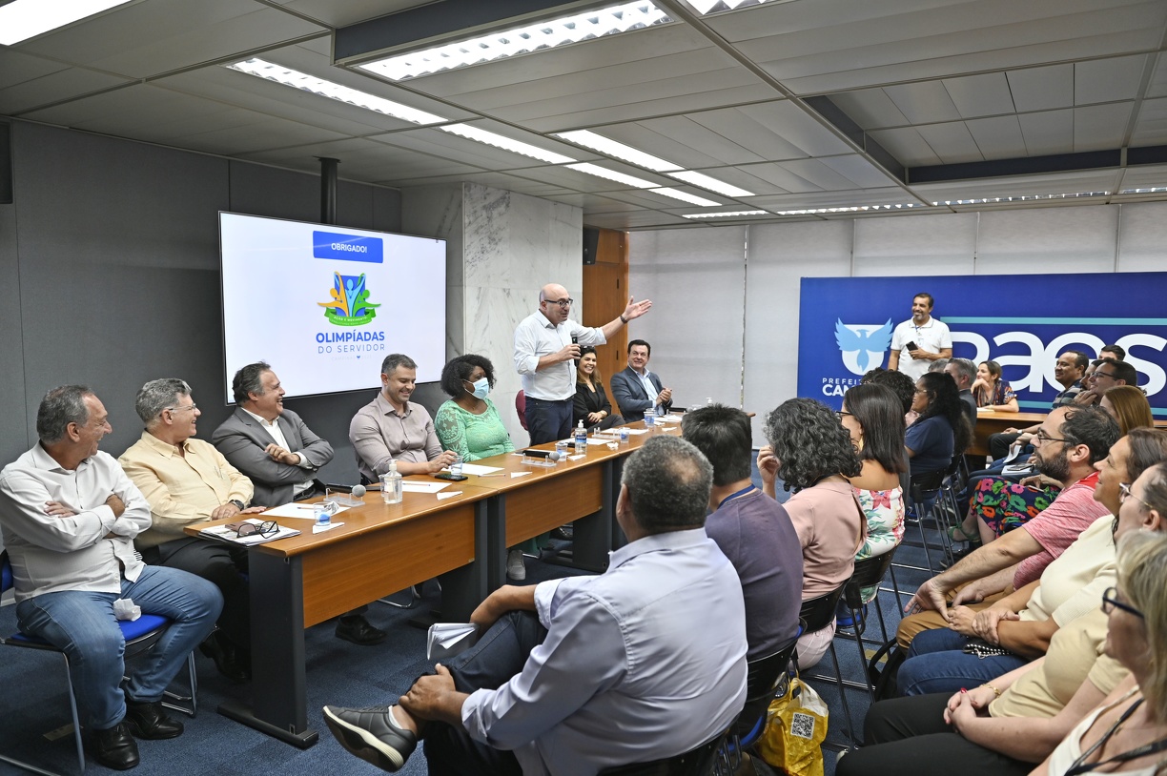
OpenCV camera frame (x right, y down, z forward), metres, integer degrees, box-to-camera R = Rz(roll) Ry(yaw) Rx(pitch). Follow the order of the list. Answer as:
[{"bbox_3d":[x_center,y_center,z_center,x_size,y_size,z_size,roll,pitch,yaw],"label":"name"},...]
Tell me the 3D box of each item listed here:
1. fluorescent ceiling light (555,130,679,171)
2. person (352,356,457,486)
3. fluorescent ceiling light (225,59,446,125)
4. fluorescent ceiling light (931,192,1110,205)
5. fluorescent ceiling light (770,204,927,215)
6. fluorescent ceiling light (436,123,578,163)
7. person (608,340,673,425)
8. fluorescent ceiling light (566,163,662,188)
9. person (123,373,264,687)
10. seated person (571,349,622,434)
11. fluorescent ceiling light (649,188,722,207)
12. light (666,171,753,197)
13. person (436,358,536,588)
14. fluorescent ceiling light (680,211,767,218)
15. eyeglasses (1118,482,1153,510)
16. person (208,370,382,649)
[{"bbox_3d":[0.228,-1.313,4.285,0.190,0.060,1.180,4,7,32],"label":"fluorescent ceiling light"},{"bbox_3d":[-0.911,0.496,4.399,0.800,1.360,0.550,5,7,38],"label":"person"},{"bbox_3d":[-1.087,-1.372,3.609,0.190,0.060,1.180,4,7,32],"label":"fluorescent ceiling light"},{"bbox_3d":[3.579,-1.600,6.420,1.290,0.080,0.240,4,7,32],"label":"fluorescent ceiling light"},{"bbox_3d":[2.249,-1.520,6.556,1.180,0.060,0.190,4,7,32],"label":"fluorescent ceiling light"},{"bbox_3d":[-0.408,-1.452,4.562,0.220,0.080,1.190,4,7,32],"label":"fluorescent ceiling light"},{"bbox_3d":[0.682,0.258,6.931,0.820,1.360,0.580,5,7,38],"label":"person"},{"bbox_3d":[0.243,-1.569,5.706,0.190,0.060,1.180,4,7,32],"label":"fluorescent ceiling light"},{"bbox_3d":[-1.671,0.601,3.348,0.780,1.280,0.550,5,7,37],"label":"person"},{"bbox_3d":[0.174,0.327,6.434,0.850,1.310,0.500,6,8,42],"label":"seated person"},{"bbox_3d":[0.883,-1.641,6.584,0.220,0.080,1.190,4,7,32],"label":"fluorescent ceiling light"},{"bbox_3d":[0.892,-1.412,5.340,0.190,0.060,1.180,4,7,32],"label":"light"},{"bbox_3d":[-0.645,0.451,4.857,0.800,1.300,0.510,5,7,40],"label":"person"},{"bbox_3d":[1.573,-1.767,7.803,1.180,0.060,0.190,4,7,32],"label":"fluorescent ceiling light"},{"bbox_3d":[1.413,0.289,1.962,0.135,0.045,0.138,33,19,22],"label":"eyeglasses"},{"bbox_3d":[-1.402,0.541,3.777,0.820,1.320,0.600,4,7,32],"label":"person"}]

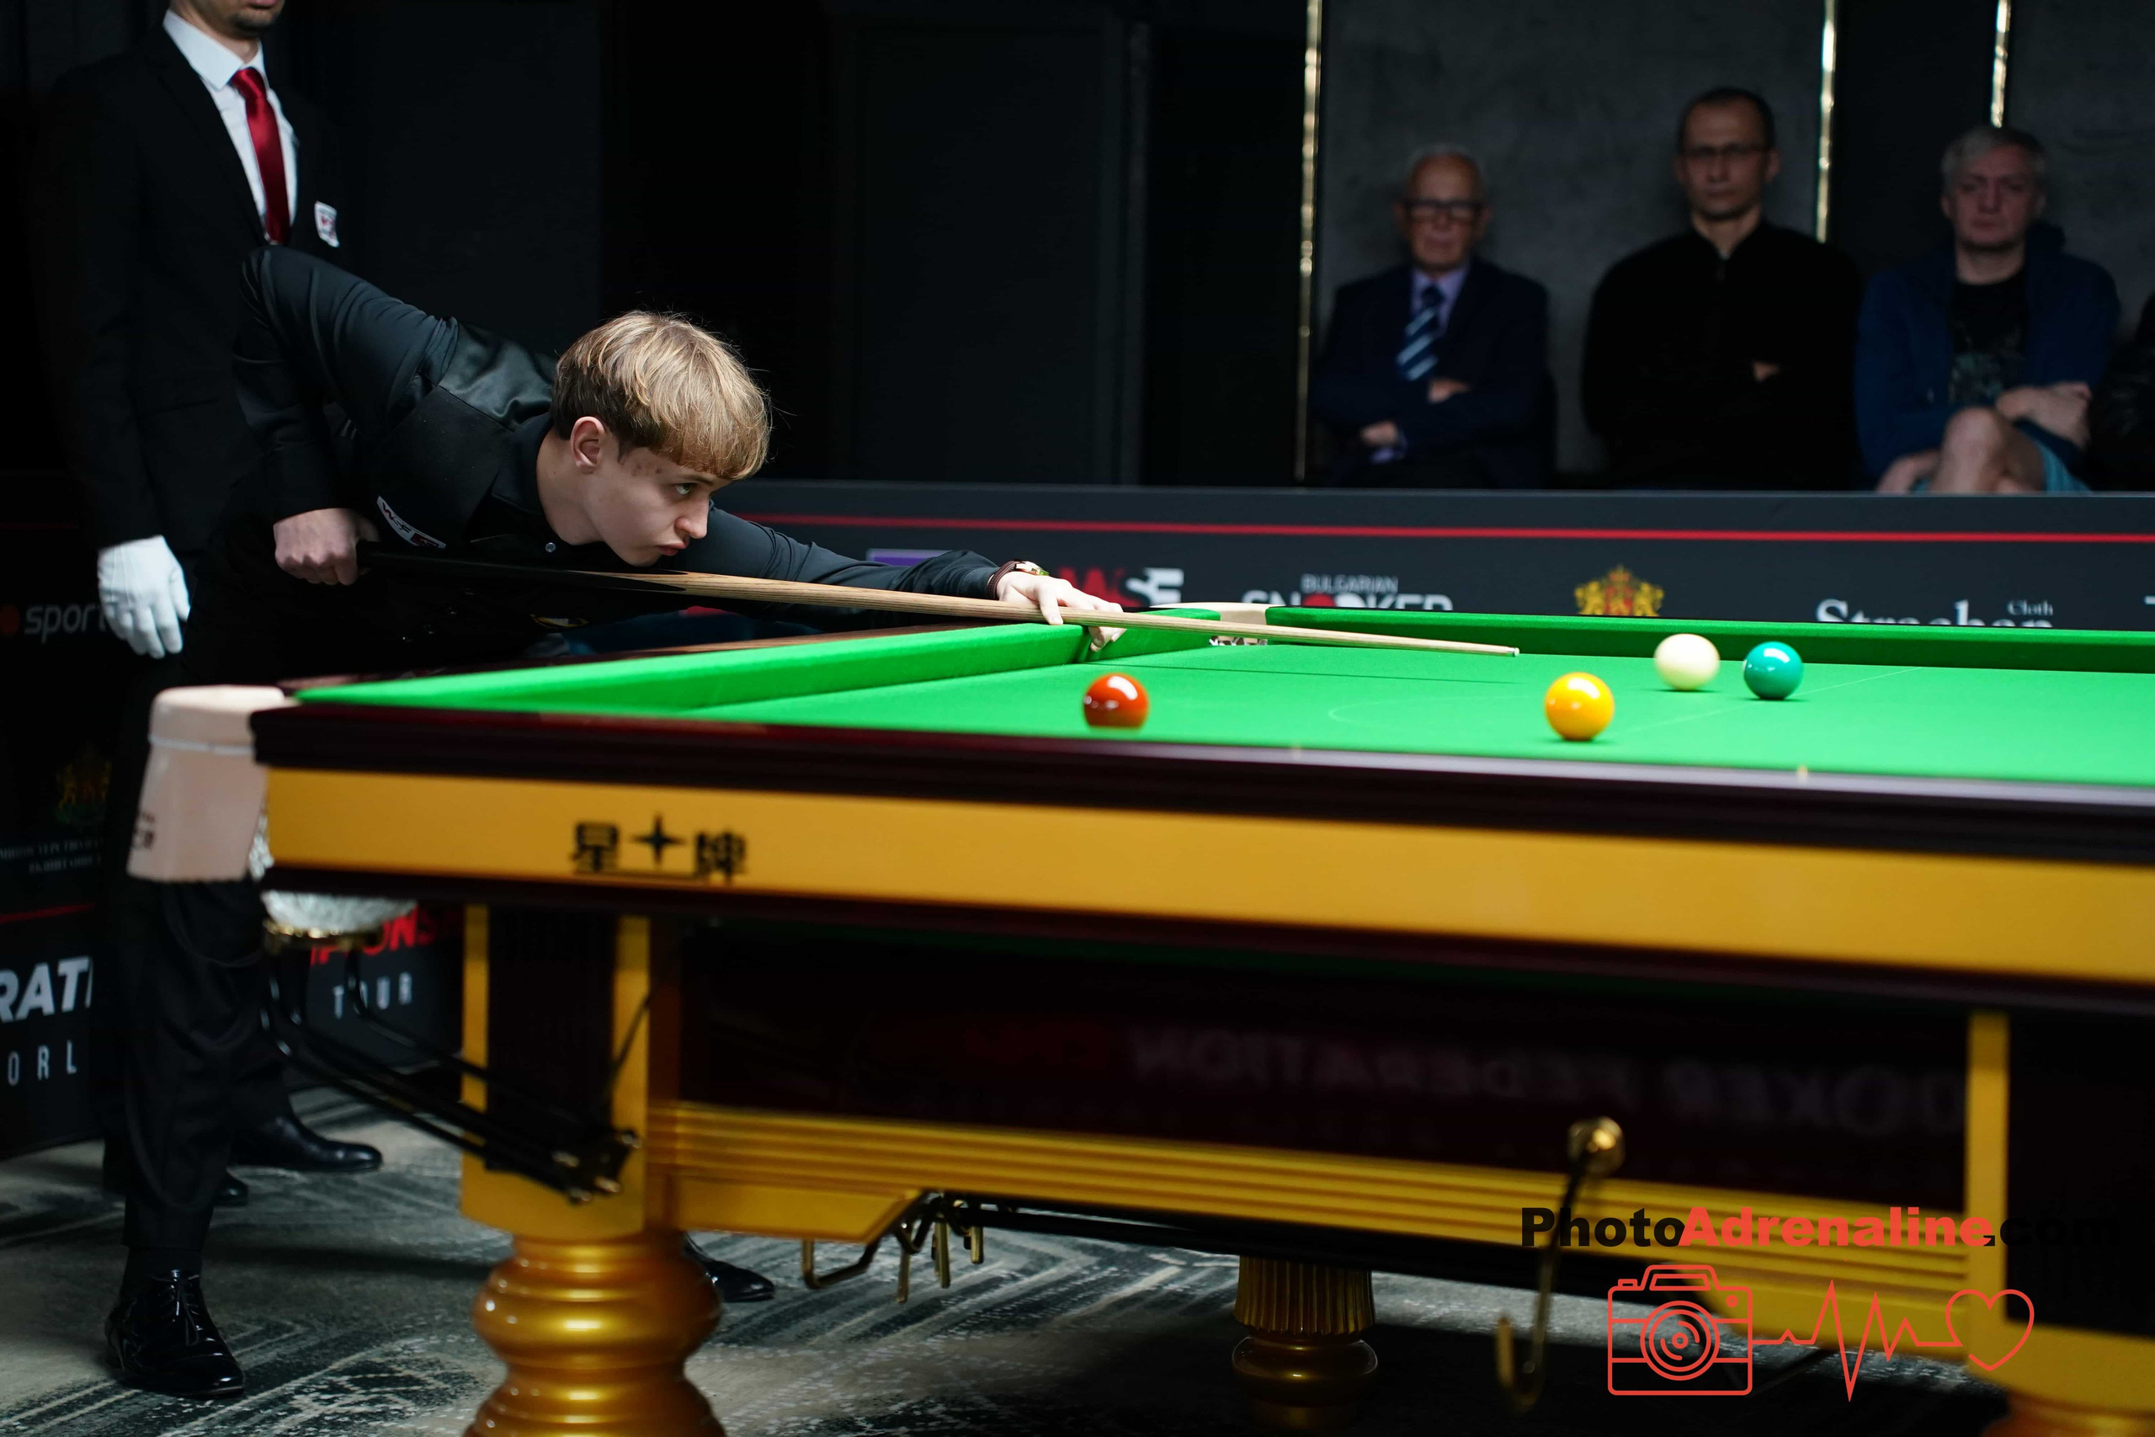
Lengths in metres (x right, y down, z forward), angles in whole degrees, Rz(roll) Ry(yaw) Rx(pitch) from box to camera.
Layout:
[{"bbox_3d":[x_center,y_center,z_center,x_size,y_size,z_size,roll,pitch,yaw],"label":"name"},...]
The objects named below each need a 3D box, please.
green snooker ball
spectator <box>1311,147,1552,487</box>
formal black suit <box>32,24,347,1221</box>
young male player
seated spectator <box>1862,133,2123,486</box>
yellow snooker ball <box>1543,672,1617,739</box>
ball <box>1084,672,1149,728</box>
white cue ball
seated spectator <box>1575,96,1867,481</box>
[{"bbox_3d":[0.630,-0.043,4.060,0.052,0.052,0.052,1,4,0],"label":"green snooker ball"},{"bbox_3d":[0.647,-0.504,8.955,0.500,1.280,0.800,2,4,18],"label":"spectator"},{"bbox_3d":[-1.218,-0.179,6.259,0.310,1.500,0.520,4,5,40],"label":"formal black suit"},{"bbox_3d":[-0.403,0.116,5.009,1.280,1.220,0.840,3,4,25],"label":"young male player"},{"bbox_3d":[1.719,-0.481,8.602,0.540,1.320,0.800,2,4,14],"label":"seated spectator"},{"bbox_3d":[0.394,-0.009,3.520,0.052,0.052,0.052,1,4,0],"label":"yellow snooker ball"},{"bbox_3d":[0.030,-0.010,3.480,0.052,0.052,0.052,1,4,0],"label":"ball"},{"bbox_3d":[0.567,-0.052,4.170,0.052,0.052,0.052,1,4,0],"label":"white cue ball"},{"bbox_3d":[1.222,-0.558,8.754,0.560,1.360,0.800,2,4,14],"label":"seated spectator"}]

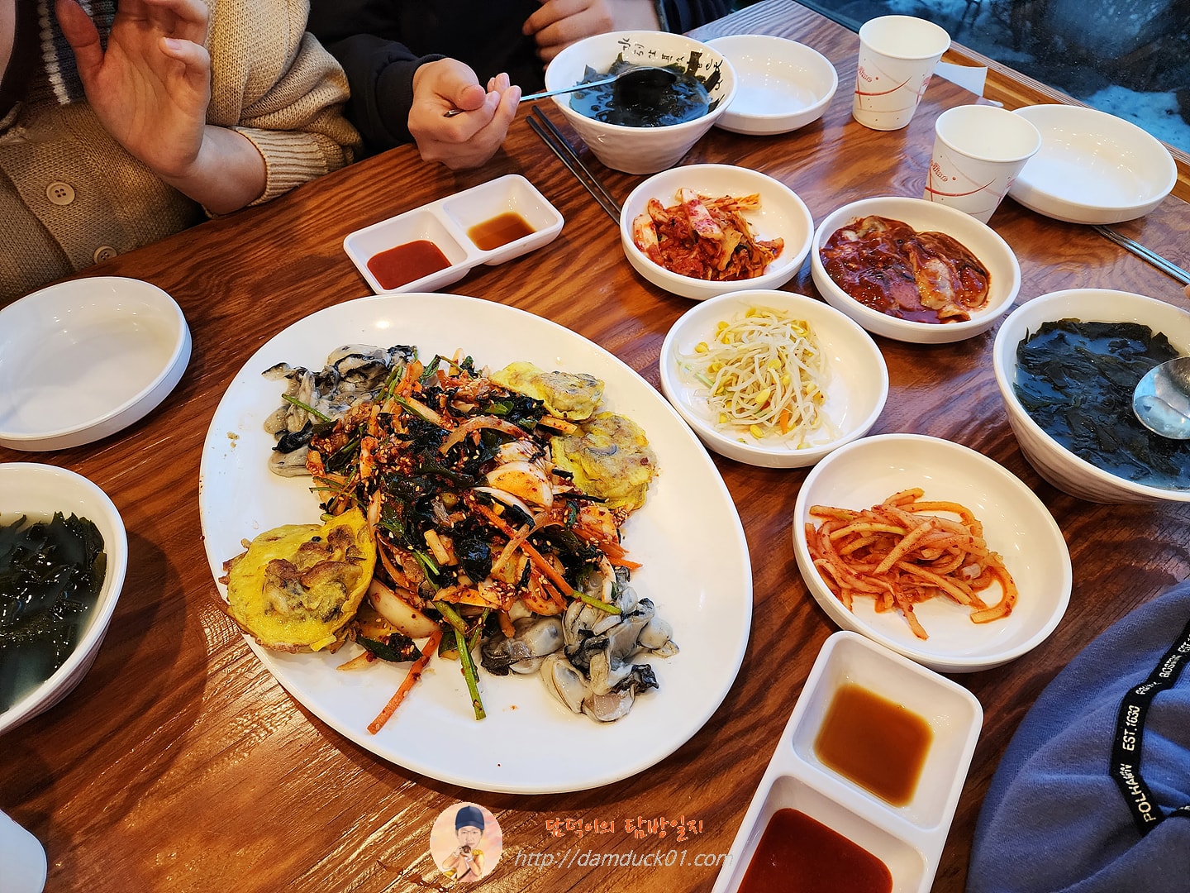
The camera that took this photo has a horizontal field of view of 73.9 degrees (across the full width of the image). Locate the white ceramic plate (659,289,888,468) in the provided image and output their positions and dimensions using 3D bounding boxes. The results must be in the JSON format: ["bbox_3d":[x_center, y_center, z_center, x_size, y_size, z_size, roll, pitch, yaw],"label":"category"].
[{"bbox_3d":[0.115,-0.044,0.516,0.144,0.025,0.144,0,53,0],"label":"white ceramic plate"}]

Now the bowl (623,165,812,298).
[{"bbox_3d":[0.092,-0.161,0.603,0.144,0.025,0.144,0,53,0],"label":"bowl"}]

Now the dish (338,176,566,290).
[{"bbox_3d":[-0.104,-0.153,0.598,0.153,0.025,0.078,-27,58,-18],"label":"dish"}]

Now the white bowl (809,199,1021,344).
[{"bbox_3d":[0.224,-0.127,0.566,0.141,0.022,0.141,0,53,0],"label":"white bowl"}]

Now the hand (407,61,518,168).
[{"bbox_3d":[-0.099,-0.252,0.602,0.085,0.076,0.082,-25,57,-18],"label":"hand"}]

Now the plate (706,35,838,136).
[{"bbox_3d":[0.146,-0.328,0.718,0.141,0.022,0.141,1,53,0],"label":"plate"}]

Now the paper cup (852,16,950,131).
[{"bbox_3d":[0.256,-0.318,0.682,0.073,0.070,0.073,1,53,0],"label":"paper cup"}]

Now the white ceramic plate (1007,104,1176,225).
[{"bbox_3d":[0.395,-0.231,0.653,0.144,0.025,0.144,0,53,0],"label":"white ceramic plate"}]

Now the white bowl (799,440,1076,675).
[{"bbox_3d":[0.182,0.058,0.439,0.144,0.025,0.144,0,53,0],"label":"white bowl"}]

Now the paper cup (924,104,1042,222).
[{"bbox_3d":[0.282,-0.204,0.596,0.073,0.070,0.073,1,53,0],"label":"paper cup"}]

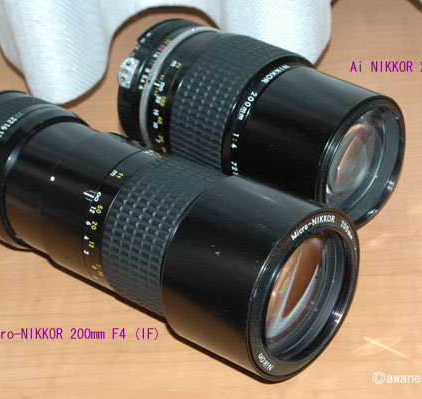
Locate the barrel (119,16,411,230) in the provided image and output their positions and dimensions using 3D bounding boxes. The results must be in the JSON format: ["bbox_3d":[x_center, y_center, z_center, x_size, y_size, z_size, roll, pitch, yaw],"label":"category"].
[{"bbox_3d":[0.020,-0.035,0.603,0.121,0.066,0.066,26,45,39],"label":"barrel"}]

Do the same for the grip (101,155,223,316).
[{"bbox_3d":[-0.010,0.017,0.540,0.034,0.062,0.062,22,43,36],"label":"grip"}]

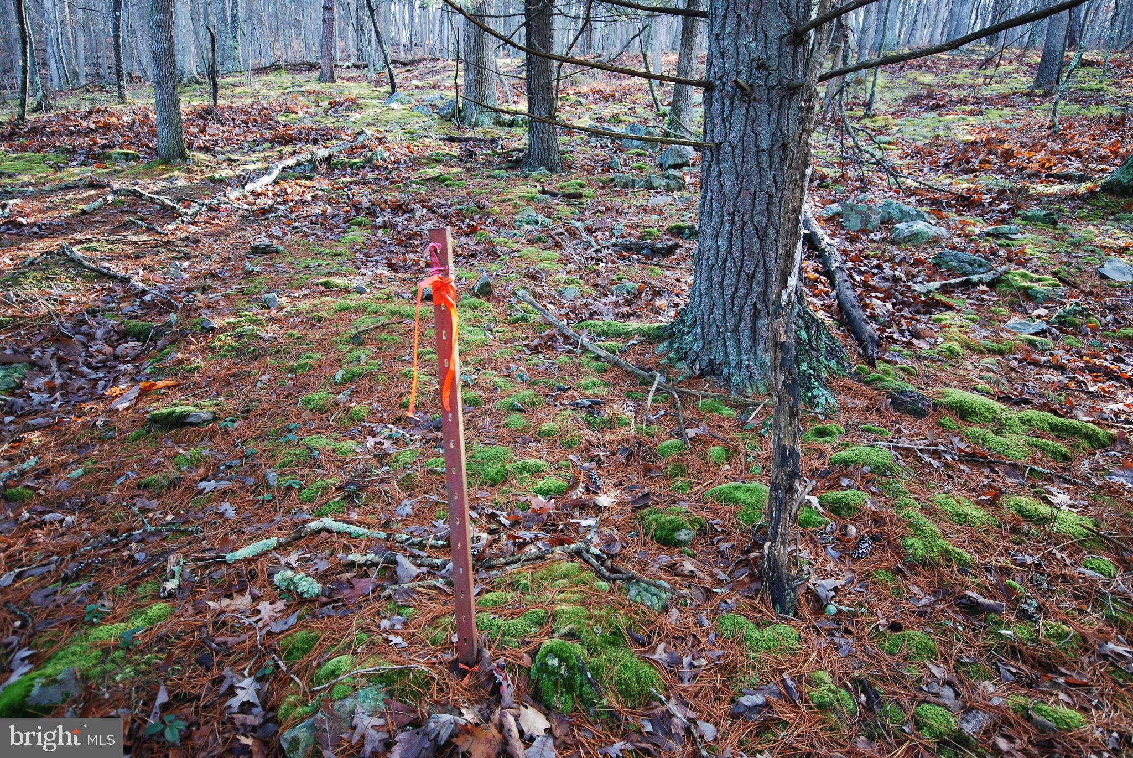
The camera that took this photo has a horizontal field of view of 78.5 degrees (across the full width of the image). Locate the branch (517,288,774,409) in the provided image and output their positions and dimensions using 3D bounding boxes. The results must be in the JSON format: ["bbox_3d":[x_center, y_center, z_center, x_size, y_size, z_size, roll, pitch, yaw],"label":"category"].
[{"bbox_3d":[0.211,-0.192,3.685,0.288,0.090,1.921,-23,35,-33],"label":"branch"}]

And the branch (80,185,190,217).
[{"bbox_3d":[-4.243,-1.779,6.967,1.194,0.220,0.385,2,28,10],"label":"branch"}]

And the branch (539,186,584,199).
[{"bbox_3d":[-0.049,-1.807,6.785,0.450,0.075,0.081,10,31,23],"label":"branch"}]

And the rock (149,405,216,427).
[{"bbox_3d":[-1.832,0.157,3.280,0.310,0.075,0.150,-6,13,-29],"label":"rock"}]

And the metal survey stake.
[{"bbox_3d":[-0.299,0.213,1.873,0.052,1.210,0.038,0,12,10],"label":"metal survey stake"}]

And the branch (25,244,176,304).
[{"bbox_3d":[-3.380,-0.809,5.142,1.970,0.150,0.335,13,32,28],"label":"branch"}]

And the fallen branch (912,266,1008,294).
[{"bbox_3d":[2.626,-0.663,4.607,0.720,0.085,0.100,-12,15,-11],"label":"fallen branch"}]

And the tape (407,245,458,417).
[{"bbox_3d":[-0.344,-0.124,1.785,0.125,0.445,0.065,2,11,10],"label":"tape"}]

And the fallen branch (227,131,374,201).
[{"bbox_3d":[-3.138,-2.860,8.825,0.563,0.261,3.865,1,29,8],"label":"fallen branch"}]

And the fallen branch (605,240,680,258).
[{"bbox_3d":[0.561,-1.000,5.173,0.562,0.110,0.165,4,29,19],"label":"fallen branch"}]

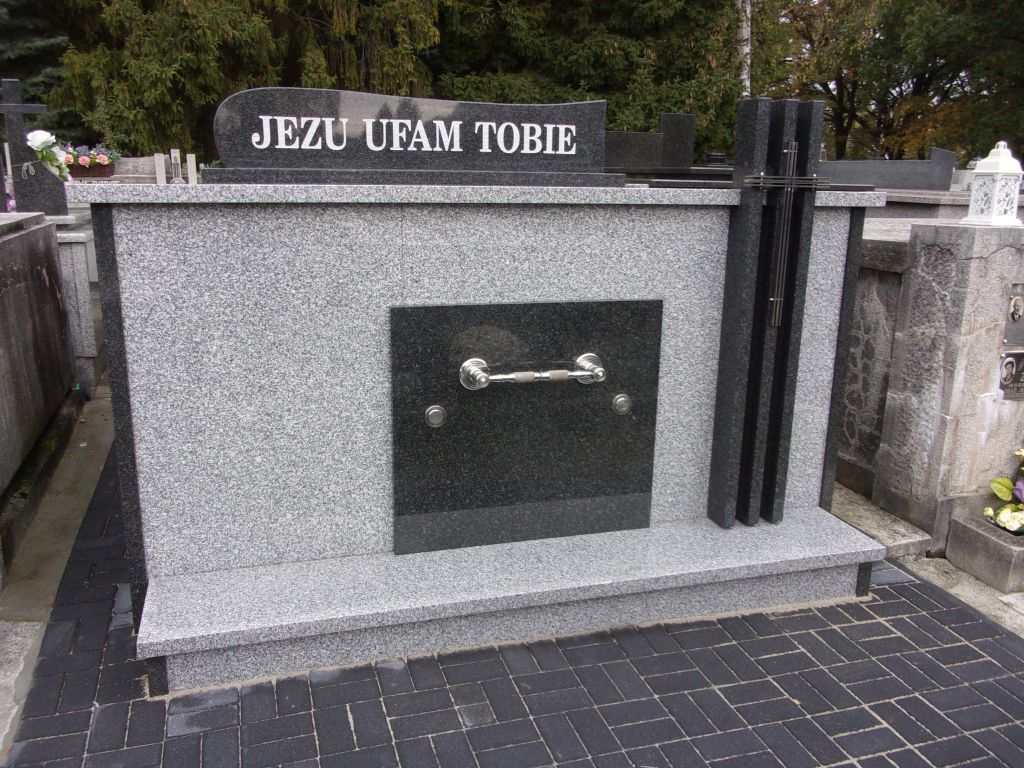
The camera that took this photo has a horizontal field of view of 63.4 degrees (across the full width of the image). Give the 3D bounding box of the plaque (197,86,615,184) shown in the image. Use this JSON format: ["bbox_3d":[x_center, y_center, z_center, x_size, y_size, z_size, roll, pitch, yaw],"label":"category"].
[{"bbox_3d":[-0.307,-0.831,2.843,1.430,0.301,0.200,-3,15,-16],"label":"plaque"}]

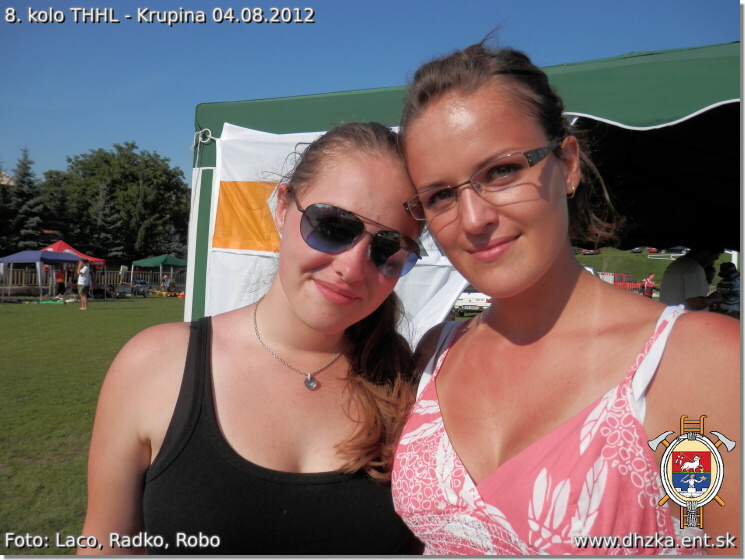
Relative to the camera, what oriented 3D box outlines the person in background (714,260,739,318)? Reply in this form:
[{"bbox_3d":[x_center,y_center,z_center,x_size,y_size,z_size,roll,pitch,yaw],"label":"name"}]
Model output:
[{"bbox_3d":[4.000,0.640,6.000,0.420,1.620,0.500,1,1,6],"label":"person in background"}]

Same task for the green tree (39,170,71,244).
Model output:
[{"bbox_3d":[-21.200,-3.350,36.000,2.900,7.900,2.900,1,1,0],"label":"green tree"}]

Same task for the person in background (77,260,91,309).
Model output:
[{"bbox_3d":[-10.040,0.180,18.700,0.470,1.760,0.500,1,1,0],"label":"person in background"}]

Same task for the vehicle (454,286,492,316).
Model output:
[{"bbox_3d":[3.680,0.560,19.900,1.640,1.400,3.850,1,1,13],"label":"vehicle"}]

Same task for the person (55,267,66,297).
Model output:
[{"bbox_3d":[-15.950,0.090,27.500,0.500,1.550,0.420,0,1,-37],"label":"person"}]

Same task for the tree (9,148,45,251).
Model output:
[{"bbox_3d":[-21.850,-3.900,34.000,3.000,9.000,3.000,1,1,0],"label":"tree"}]

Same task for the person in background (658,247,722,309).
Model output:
[{"bbox_3d":[2.670,0.570,4.600,0.550,1.760,0.520,0,1,-18],"label":"person in background"}]

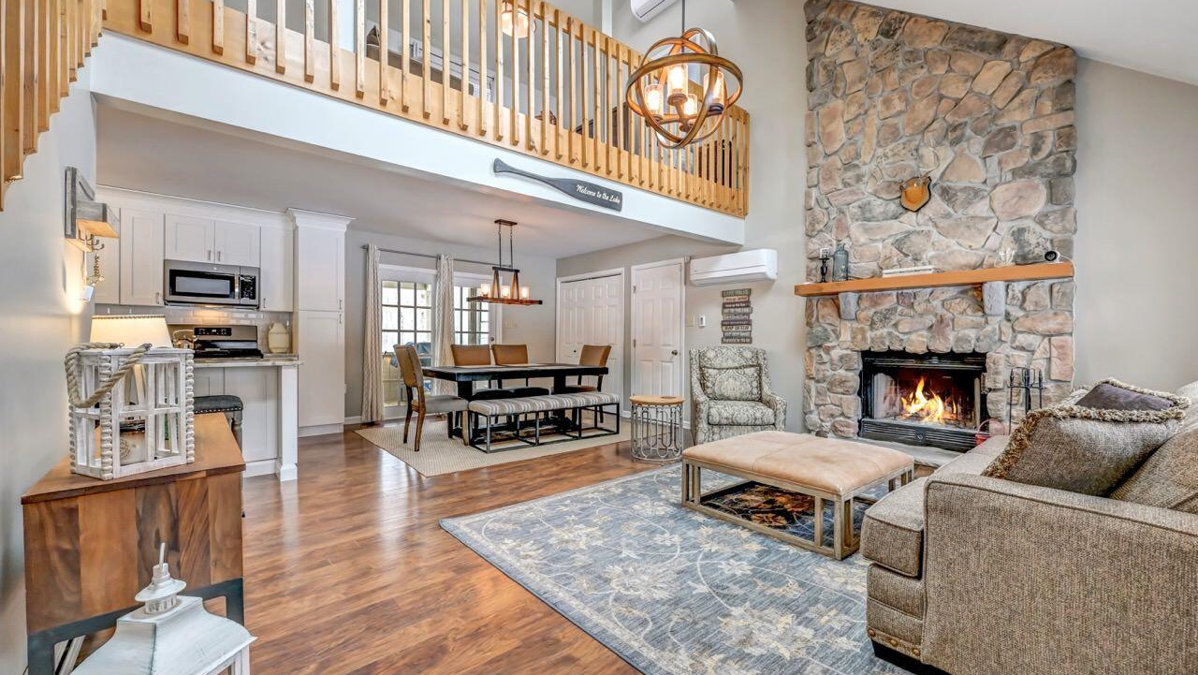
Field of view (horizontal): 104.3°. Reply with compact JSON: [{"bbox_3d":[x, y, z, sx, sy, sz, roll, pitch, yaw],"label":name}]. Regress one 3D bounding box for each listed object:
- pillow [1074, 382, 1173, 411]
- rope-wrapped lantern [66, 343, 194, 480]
[{"bbox_3d":[2.495,0.433,2.237,0.170,0.430,0.500,18,-4,-10],"label":"pillow"},{"bbox_3d":[-1.394,0.208,1.391,0.190,0.365,0.220,0,0,22],"label":"rope-wrapped lantern"}]

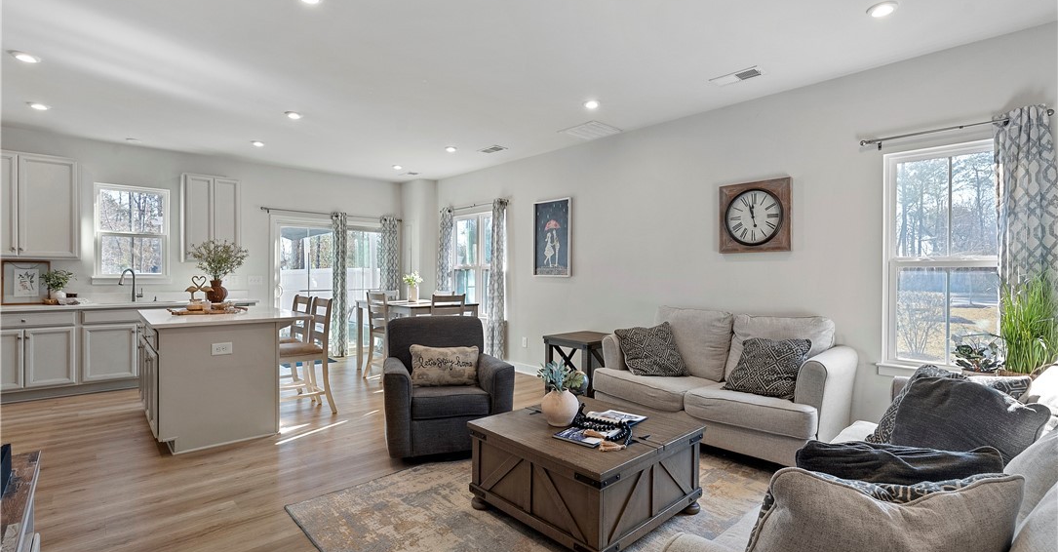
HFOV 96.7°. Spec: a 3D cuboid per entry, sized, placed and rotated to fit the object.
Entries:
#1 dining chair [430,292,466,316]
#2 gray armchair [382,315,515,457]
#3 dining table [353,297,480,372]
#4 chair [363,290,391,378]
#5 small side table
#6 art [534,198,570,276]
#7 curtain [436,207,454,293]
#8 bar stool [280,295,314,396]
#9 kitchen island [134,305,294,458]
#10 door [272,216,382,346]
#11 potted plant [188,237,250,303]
[{"bbox_3d":[-1.027,0.722,5.298,0.460,1.030,0.540,0,0,-43],"label":"dining chair"},{"bbox_3d":[-0.654,0.804,3.658,0.880,0.920,0.870,0,0,-17],"label":"gray armchair"},{"bbox_3d":[-1.458,0.778,5.910,0.870,0.907,1.530,0,0,-43],"label":"dining table"},{"bbox_3d":[-1.634,0.714,5.700,0.530,1.030,0.450,0,1,-42],"label":"chair"},{"bbox_3d":[0.575,0.923,4.644,0.670,0.649,0.580,0,0,-43],"label":"small side table"},{"bbox_3d":[0.278,-0.445,5.612,0.035,0.910,0.620,0,1,-42],"label":"art"},{"bbox_3d":[-1.258,0.057,7.064,0.130,2.130,0.420,0,0,-43],"label":"curtain"},{"bbox_3d":[-2.426,0.718,4.610,0.530,1.030,0.450,0,1,-42],"label":"bar stool"},{"bbox_3d":[-2.699,0.776,4.098,1.030,0.914,1.660,0,0,-43],"label":"kitchen island"},{"bbox_3d":[-2.865,0.180,7.080,1.880,2.070,0.130,0,0,-43],"label":"door"},{"bbox_3d":[-2.869,-0.038,4.350,0.480,0.570,0.440,0,0,-42],"label":"potted plant"}]

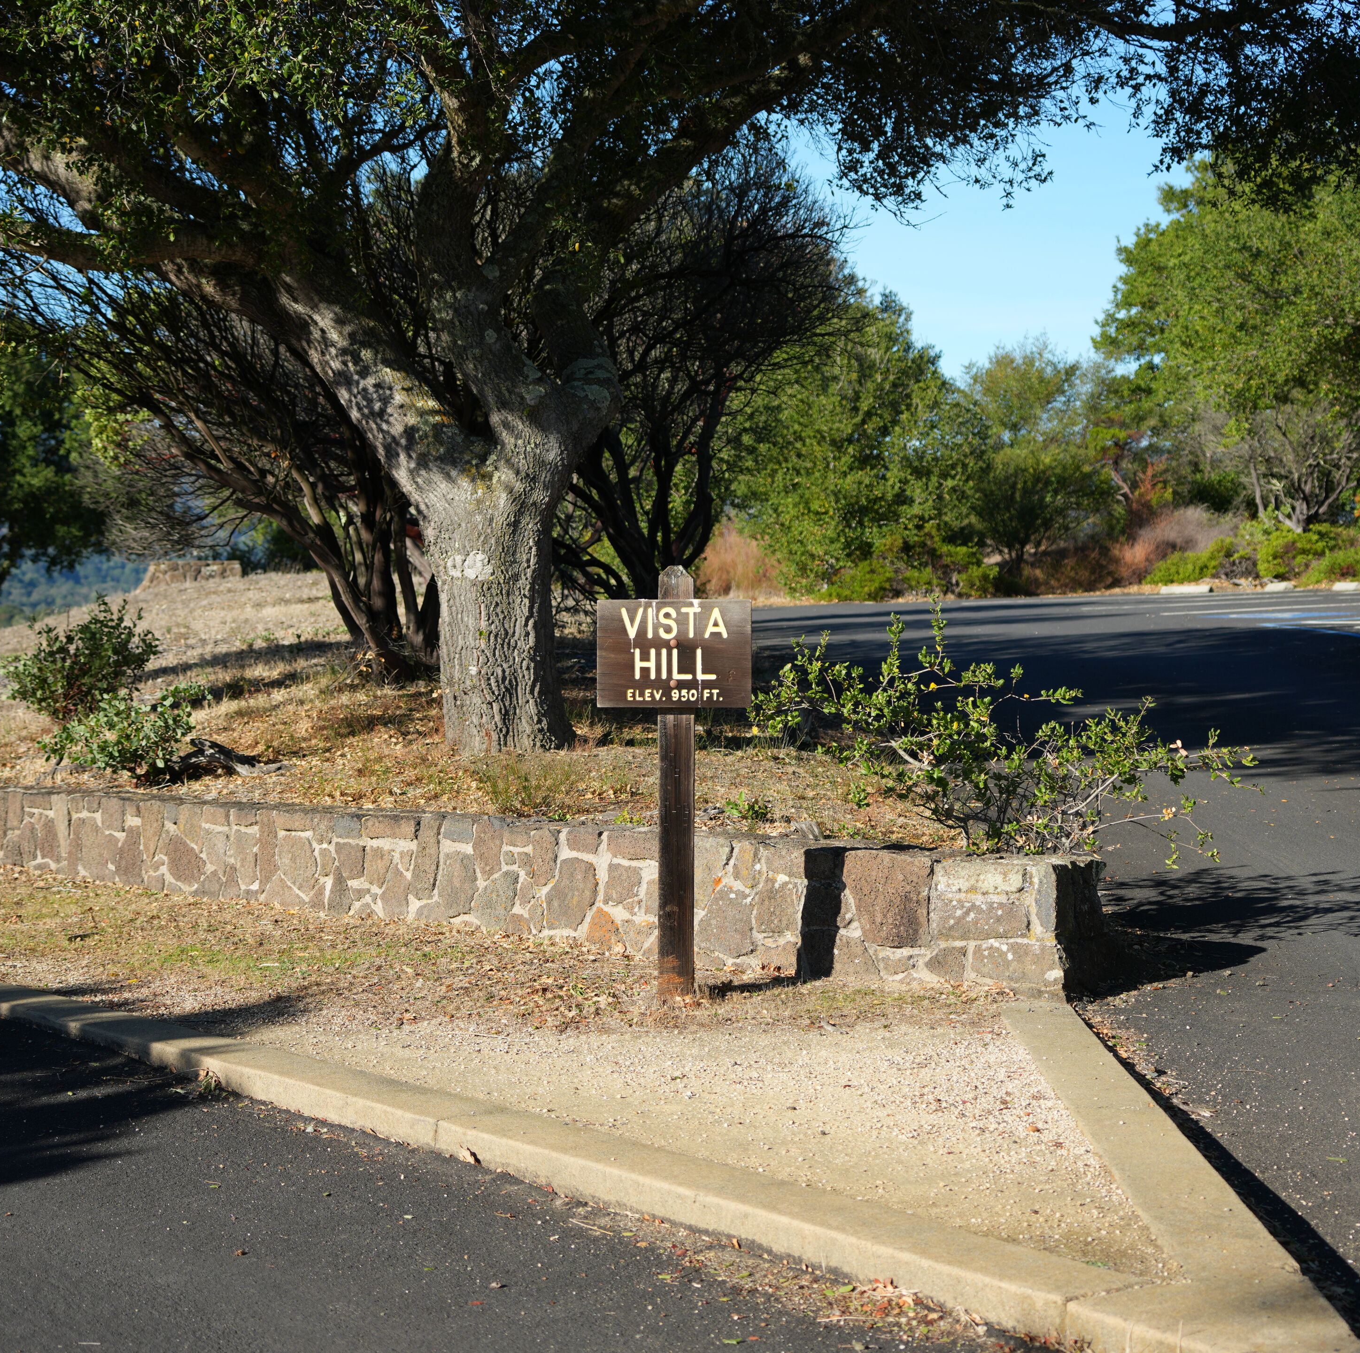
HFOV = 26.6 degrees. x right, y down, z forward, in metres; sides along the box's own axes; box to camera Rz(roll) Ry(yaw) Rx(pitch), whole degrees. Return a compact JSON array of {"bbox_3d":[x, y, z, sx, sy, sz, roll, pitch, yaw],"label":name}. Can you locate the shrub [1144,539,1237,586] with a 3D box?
[{"bbox_3d":[8.702,-1.946,49.000,1.550,0.800,1.400,0,3,0],"label":"shrub"}]

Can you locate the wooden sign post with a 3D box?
[{"bbox_3d":[-0.014,0.315,8.400,0.448,1.250,0.150,0,3,0],"label":"wooden sign post"}]

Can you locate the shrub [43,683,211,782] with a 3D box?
[{"bbox_3d":[-2.242,0.230,11.600,0.670,0.420,0.600,0,3,0],"label":"shrub"}]

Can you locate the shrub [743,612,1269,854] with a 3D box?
[{"bbox_3d":[1.010,0.174,9.000,1.550,0.780,1.250,0,3,0],"label":"shrub"}]

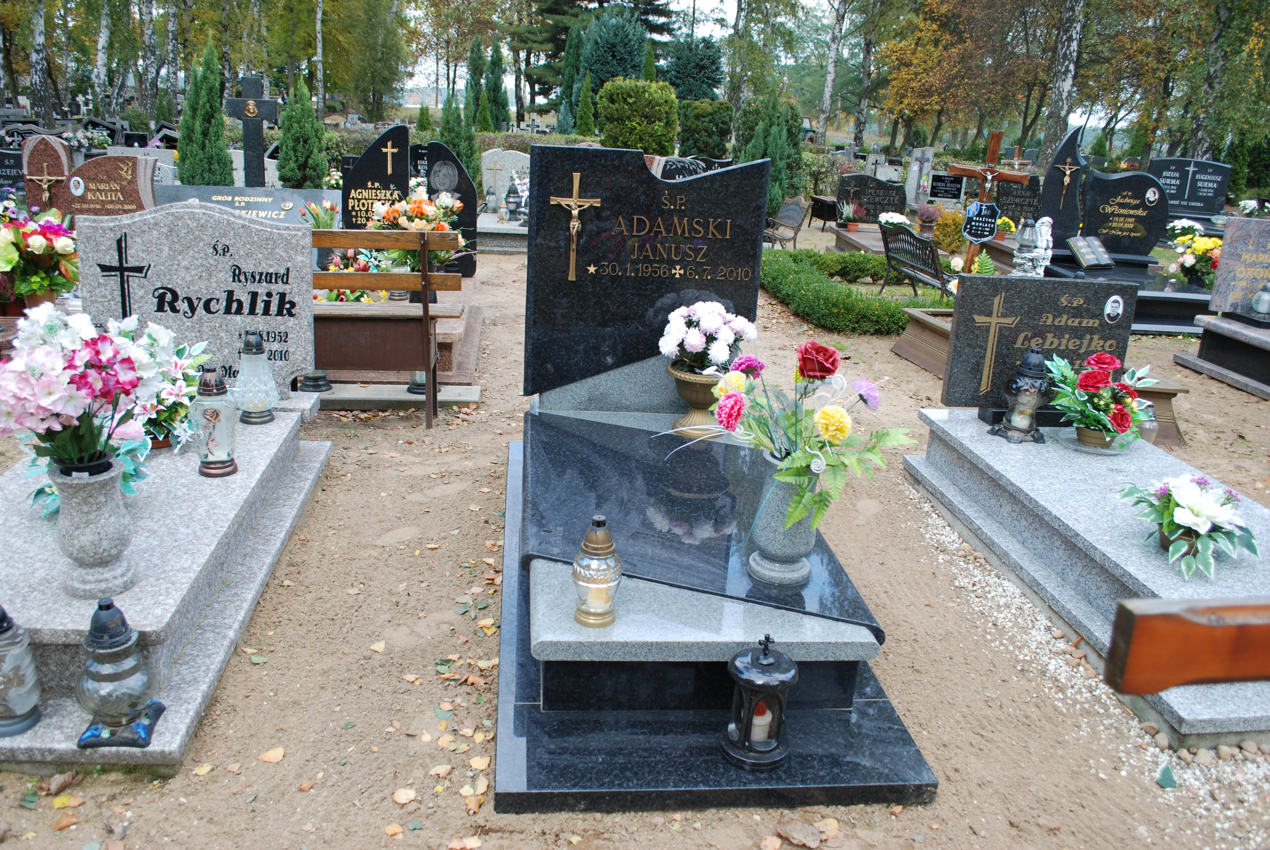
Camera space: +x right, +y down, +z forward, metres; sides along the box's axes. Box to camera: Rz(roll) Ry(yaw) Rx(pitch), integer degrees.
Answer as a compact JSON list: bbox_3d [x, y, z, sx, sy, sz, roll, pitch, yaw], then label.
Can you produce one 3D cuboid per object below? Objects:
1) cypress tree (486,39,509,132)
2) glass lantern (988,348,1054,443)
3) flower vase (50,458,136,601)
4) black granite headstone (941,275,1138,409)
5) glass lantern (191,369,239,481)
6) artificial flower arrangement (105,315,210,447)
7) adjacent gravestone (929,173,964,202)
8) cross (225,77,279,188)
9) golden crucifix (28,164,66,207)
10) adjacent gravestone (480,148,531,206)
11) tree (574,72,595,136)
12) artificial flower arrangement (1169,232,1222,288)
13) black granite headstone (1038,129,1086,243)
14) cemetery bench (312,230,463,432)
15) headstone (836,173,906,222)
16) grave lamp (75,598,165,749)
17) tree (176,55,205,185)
[{"bbox_3d":[-4.206,-10.029,29.034,0.800,3.080,0.800,1,19,-8],"label":"cypress tree"},{"bbox_3d":[1.558,-0.123,3.781,0.200,0.335,0.200,1,18,-6],"label":"glass lantern"},{"bbox_3d":[-1.382,0.260,2.433,0.175,0.300,0.175,1,18,-8],"label":"flower vase"},{"bbox_3d":[1.645,-0.335,3.909,0.740,0.520,0.080,1,14,-6],"label":"black granite headstone"},{"bbox_3d":[-1.387,-0.013,3.151,0.155,0.370,0.150,1,19,-8],"label":"glass lantern"},{"bbox_3d":[-1.672,-0.149,3.334,0.350,0.450,0.290,1,19,-8],"label":"artificial flower arrangement"},{"bbox_3d":[4.574,-3.512,13.968,0.520,0.450,0.120,8,8,14],"label":"adjacent gravestone"},{"bbox_3d":[-3.027,-2.011,7.576,0.410,1.460,0.120,1,18,-6],"label":"cross"},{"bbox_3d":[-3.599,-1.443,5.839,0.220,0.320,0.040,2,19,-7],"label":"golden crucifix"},{"bbox_3d":[-1.318,-2.788,10.855,0.820,0.670,0.100,1,19,-8],"label":"adjacent gravestone"},{"bbox_3d":[-0.969,-5.913,19.162,0.500,2.200,0.500,1,18,-6],"label":"tree"},{"bbox_3d":[4.510,-1.304,7.632,0.420,0.440,0.380,1,18,-6],"label":"artificial flower arrangement"},{"bbox_3d":[3.870,-2.115,8.581,0.385,1.100,0.100,2,18,-2],"label":"black granite headstone"},{"bbox_3d":[-1.427,-0.472,4.405,1.250,0.920,0.440,1,19,-9],"label":"cemetery bench"},{"bbox_3d":[2.847,-2.721,11.505,0.860,0.570,0.100,1,19,-9],"label":"headstone"},{"bbox_3d":[-1.129,0.522,2.070,0.160,0.315,0.155,1,18,-8],"label":"grave lamp"},{"bbox_3d":[-3.644,-2.143,7.834,0.320,1.730,0.320,1,18,-6],"label":"tree"}]

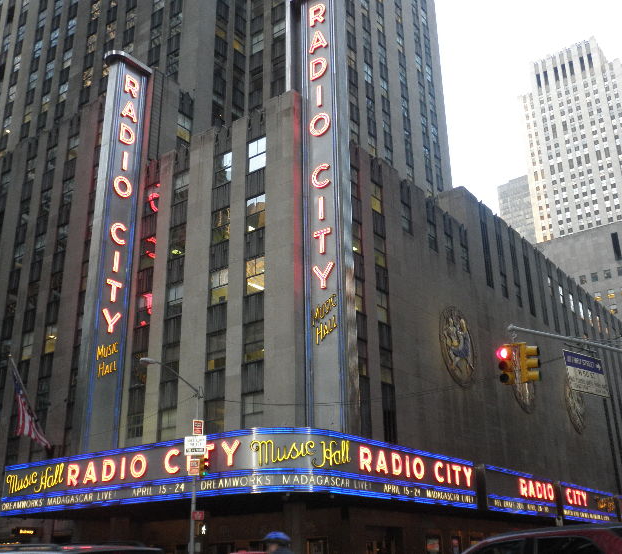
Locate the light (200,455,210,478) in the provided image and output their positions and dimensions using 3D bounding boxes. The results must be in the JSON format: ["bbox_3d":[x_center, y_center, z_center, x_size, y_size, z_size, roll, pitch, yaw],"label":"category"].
[{"bbox_3d":[-3.703,6.652,26.200,0.340,0.760,0.260,-17,-27,34],"label":"light"}]

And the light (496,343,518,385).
[{"bbox_3d":[3.817,1.700,14.500,0.260,0.760,0.340,-17,-27,34],"label":"light"}]

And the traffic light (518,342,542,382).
[{"bbox_3d":[4.303,1.694,14.700,0.340,0.760,0.260,-17,-27,34],"label":"traffic light"}]

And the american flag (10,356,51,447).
[{"bbox_3d":[-15.783,7.177,42.127,0.600,4.500,3.000,-17,-27,34],"label":"american flag"}]

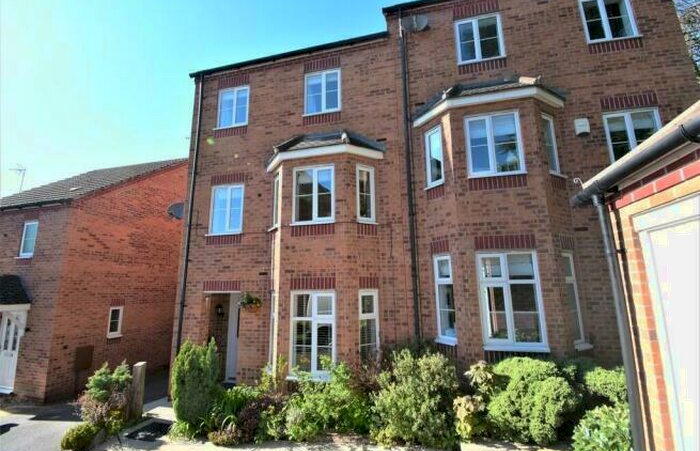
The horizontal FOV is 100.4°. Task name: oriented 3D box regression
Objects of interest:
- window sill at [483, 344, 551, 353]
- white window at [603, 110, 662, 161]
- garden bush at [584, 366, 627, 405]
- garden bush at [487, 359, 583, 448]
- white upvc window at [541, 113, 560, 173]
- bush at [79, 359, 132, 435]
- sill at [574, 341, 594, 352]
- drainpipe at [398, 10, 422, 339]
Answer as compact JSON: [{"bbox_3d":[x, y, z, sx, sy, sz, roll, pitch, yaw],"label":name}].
[{"bbox_3d":[2.514,1.869,4.427,0.919,0.060,0.130,-3,-11,13],"label":"window sill"},{"bbox_3d":[4.901,-1.397,4.971,0.860,1.170,0.120,-3,-11,13],"label":"white window"},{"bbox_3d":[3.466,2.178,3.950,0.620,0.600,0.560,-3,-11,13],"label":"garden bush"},{"bbox_3d":[2.343,2.197,3.796,1.000,0.920,0.820,-3,-11,13],"label":"garden bush"},{"bbox_3d":[3.558,-1.406,5.146,0.440,1.130,0.120,6,-12,-31],"label":"white upvc window"},{"bbox_3d":[-4.388,3.008,5.250,0.760,1.000,0.720,-3,-11,13],"label":"bush"},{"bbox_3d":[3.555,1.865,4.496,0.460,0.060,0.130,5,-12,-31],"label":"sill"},{"bbox_3d":[1.182,-0.769,5.676,0.080,7.896,0.090,-3,-11,13],"label":"drainpipe"}]

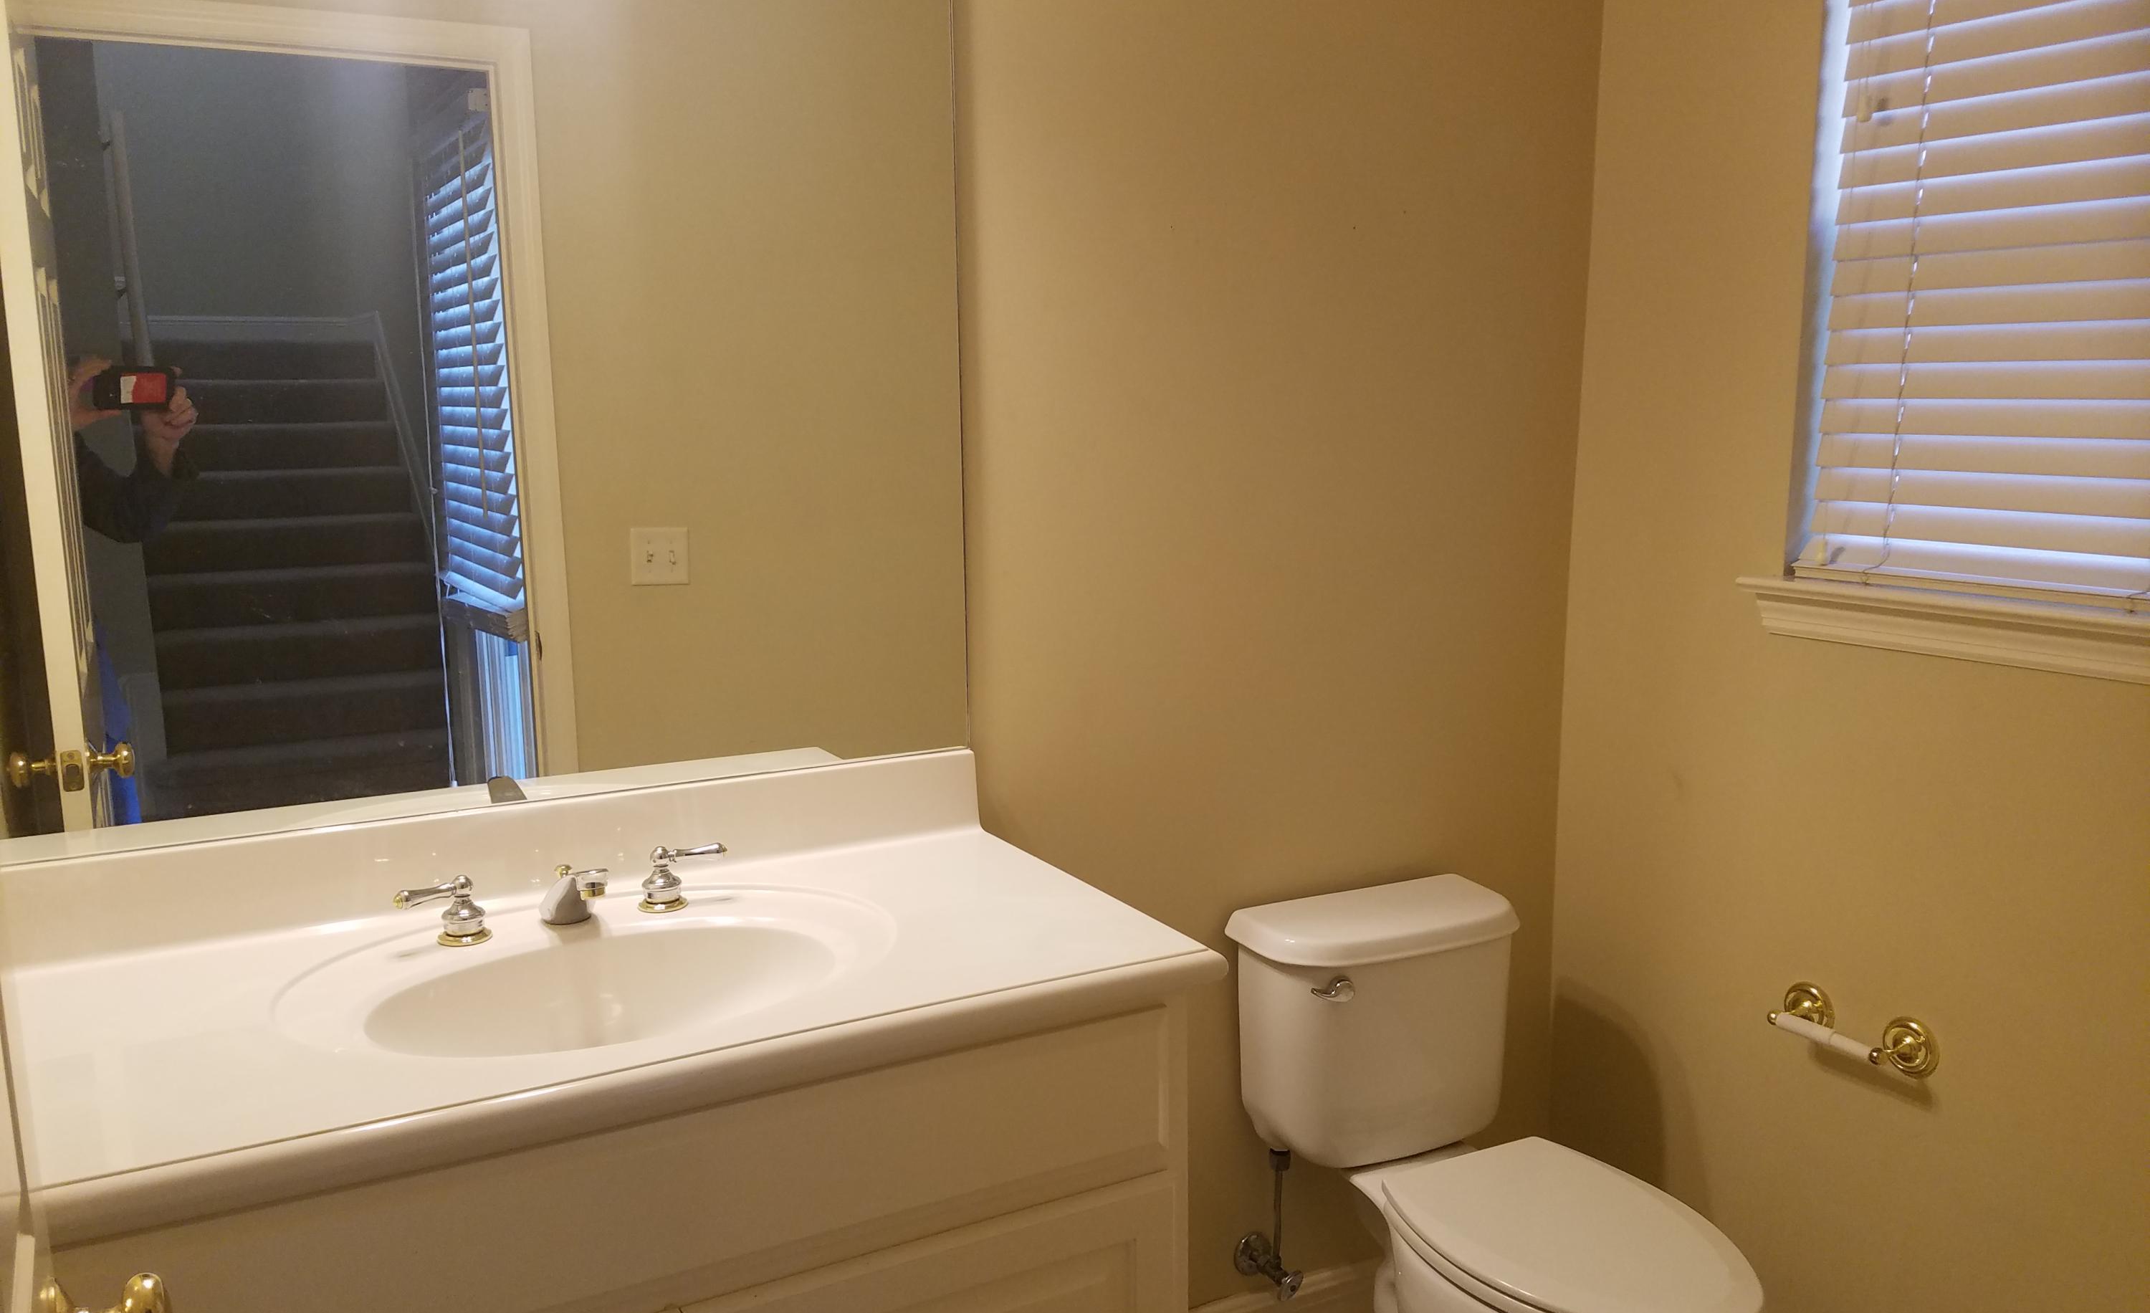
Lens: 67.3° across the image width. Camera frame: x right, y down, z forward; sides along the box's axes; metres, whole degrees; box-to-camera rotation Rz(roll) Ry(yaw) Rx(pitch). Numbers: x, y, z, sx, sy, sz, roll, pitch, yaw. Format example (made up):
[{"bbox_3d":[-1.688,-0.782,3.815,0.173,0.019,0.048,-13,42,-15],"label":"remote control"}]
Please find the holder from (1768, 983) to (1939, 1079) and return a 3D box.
[{"bbox_3d":[1.013,0.499,2.134,0.083,0.073,0.220,-5,11,-30],"label":"holder"}]

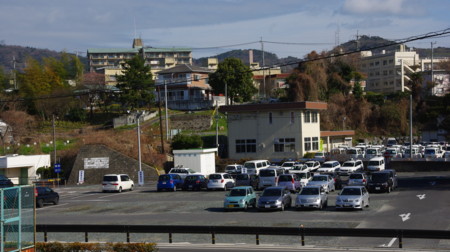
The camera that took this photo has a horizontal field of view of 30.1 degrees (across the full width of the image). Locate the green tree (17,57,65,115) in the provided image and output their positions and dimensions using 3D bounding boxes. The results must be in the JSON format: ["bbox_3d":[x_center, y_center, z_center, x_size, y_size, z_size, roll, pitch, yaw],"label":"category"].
[{"bbox_3d":[-34.918,-7.834,160.000,8.300,10.510,7.500,-2,-1,0],"label":"green tree"}]

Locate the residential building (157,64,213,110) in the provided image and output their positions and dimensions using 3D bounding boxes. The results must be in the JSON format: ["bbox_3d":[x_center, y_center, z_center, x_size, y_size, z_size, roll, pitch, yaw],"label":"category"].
[{"bbox_3d":[-8.023,-8.023,170.082,9.000,8.700,8.700,-2,-1,35],"label":"residential building"}]

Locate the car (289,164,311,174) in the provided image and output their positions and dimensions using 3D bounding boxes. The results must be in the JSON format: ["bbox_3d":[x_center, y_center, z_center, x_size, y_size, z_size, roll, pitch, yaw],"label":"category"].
[{"bbox_3d":[7.941,4.992,89.500,1.550,1.470,3.750,-2,-1,20],"label":"car"}]

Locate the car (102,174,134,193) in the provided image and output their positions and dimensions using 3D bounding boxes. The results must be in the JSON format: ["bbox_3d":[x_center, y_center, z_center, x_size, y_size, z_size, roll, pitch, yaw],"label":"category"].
[{"bbox_3d":[-10.679,5.722,84.219,1.695,1.770,4.630,-2,-1,12],"label":"car"}]

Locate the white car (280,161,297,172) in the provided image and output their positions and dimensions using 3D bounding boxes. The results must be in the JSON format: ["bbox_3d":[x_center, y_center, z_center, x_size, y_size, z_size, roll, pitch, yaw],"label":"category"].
[{"bbox_3d":[7.702,5.049,97.516,1.690,1.500,4.400,-2,-1,20],"label":"white car"}]

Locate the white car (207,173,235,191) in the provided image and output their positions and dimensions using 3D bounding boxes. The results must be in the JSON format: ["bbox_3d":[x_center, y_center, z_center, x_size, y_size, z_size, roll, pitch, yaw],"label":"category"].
[{"bbox_3d":[-0.446,5.567,83.317,1.690,1.600,3.950,-2,-1,14],"label":"white car"}]

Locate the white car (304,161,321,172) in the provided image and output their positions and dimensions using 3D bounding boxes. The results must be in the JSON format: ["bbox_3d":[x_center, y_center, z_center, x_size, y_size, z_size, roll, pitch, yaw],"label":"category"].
[{"bbox_3d":[9.921,4.915,97.016,1.550,1.500,3.750,-2,-1,20],"label":"white car"}]

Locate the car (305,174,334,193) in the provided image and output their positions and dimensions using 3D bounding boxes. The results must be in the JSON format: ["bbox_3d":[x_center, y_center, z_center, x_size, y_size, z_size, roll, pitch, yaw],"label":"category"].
[{"bbox_3d":[8.890,5.351,77.316,1.700,1.520,4.400,-2,-1,15],"label":"car"}]

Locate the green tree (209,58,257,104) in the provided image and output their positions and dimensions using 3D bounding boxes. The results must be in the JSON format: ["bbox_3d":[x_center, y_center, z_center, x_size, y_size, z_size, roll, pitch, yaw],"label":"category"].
[{"bbox_3d":[1.509,-8.759,163.000,9.000,8.760,8.400,-2,-1,0],"label":"green tree"}]

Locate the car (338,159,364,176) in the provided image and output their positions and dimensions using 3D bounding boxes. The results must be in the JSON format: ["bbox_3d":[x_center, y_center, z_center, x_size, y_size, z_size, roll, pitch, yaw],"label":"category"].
[{"bbox_3d":[14.537,4.827,95.700,1.700,1.530,4.500,-2,-1,22],"label":"car"}]

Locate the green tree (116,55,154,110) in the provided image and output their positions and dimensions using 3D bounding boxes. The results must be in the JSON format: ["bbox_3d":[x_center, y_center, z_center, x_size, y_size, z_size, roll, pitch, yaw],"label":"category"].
[{"bbox_3d":[-15.951,-7.796,150.081,6.200,9.800,6.200,-2,-1,0],"label":"green tree"}]

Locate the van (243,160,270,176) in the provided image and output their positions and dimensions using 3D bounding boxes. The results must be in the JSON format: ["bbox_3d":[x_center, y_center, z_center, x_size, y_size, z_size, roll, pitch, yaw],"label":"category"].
[{"bbox_3d":[3.839,5.206,99.521,1.690,1.970,4.650,-2,-1,20],"label":"van"}]

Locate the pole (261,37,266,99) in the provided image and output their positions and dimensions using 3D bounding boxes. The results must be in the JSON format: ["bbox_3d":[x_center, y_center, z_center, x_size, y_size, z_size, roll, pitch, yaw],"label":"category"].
[{"bbox_3d":[7.821,-11.782,170.112,0.600,12.800,0.500,-2,-1,0],"label":"pole"}]

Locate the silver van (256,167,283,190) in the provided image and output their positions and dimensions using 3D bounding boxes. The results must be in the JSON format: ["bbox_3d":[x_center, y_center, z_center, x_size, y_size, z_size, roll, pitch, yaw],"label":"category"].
[{"bbox_3d":[4.447,4.763,77.180,1.700,1.900,4.500,-2,-1,15],"label":"silver van"}]

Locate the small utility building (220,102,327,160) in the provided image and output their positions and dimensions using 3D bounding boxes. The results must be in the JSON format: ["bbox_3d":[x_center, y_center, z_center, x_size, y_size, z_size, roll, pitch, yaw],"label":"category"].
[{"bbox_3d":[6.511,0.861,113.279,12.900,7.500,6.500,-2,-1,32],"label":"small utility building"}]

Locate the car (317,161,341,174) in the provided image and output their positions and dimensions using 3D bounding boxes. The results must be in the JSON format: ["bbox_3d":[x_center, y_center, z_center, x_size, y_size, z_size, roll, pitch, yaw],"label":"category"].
[{"bbox_3d":[12.217,4.904,97.533,1.690,1.500,4.300,-2,-1,17],"label":"car"}]

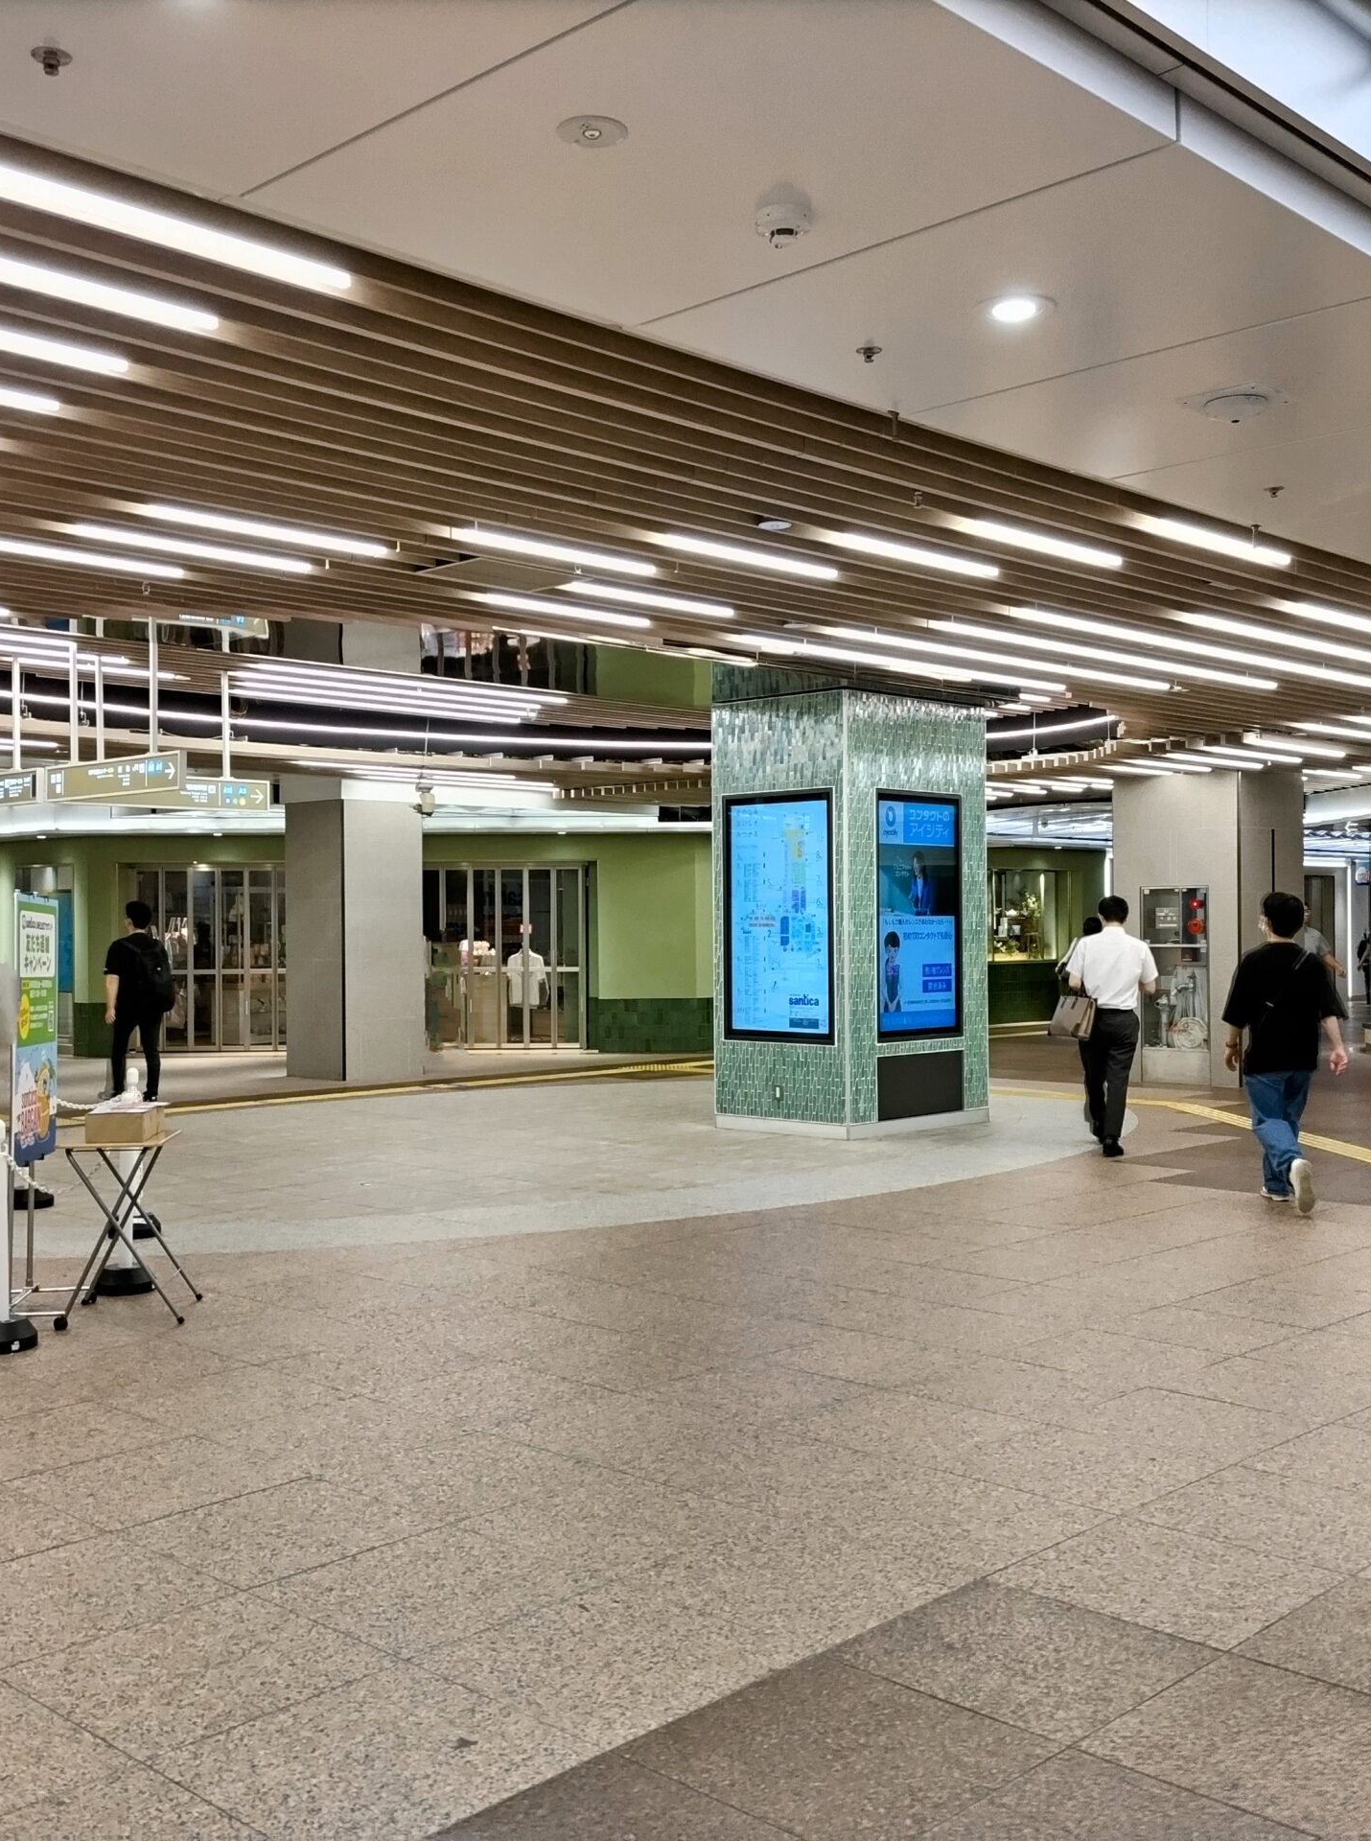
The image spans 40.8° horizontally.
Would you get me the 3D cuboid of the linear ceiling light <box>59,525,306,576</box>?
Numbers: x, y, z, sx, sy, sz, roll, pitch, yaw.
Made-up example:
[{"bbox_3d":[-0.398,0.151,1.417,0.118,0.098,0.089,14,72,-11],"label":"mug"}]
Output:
[{"bbox_3d":[-1.699,-1.297,6.412,0.060,0.045,1.004,0,0,45],"label":"linear ceiling light"}]

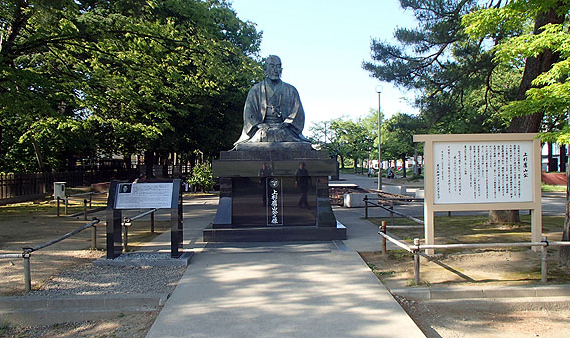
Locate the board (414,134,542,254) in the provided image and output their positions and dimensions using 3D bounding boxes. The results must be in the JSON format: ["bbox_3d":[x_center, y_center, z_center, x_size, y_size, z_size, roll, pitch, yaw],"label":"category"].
[{"bbox_3d":[3.000,0.380,6.820,2.070,1.820,0.170,0,0,-4],"label":"board"}]

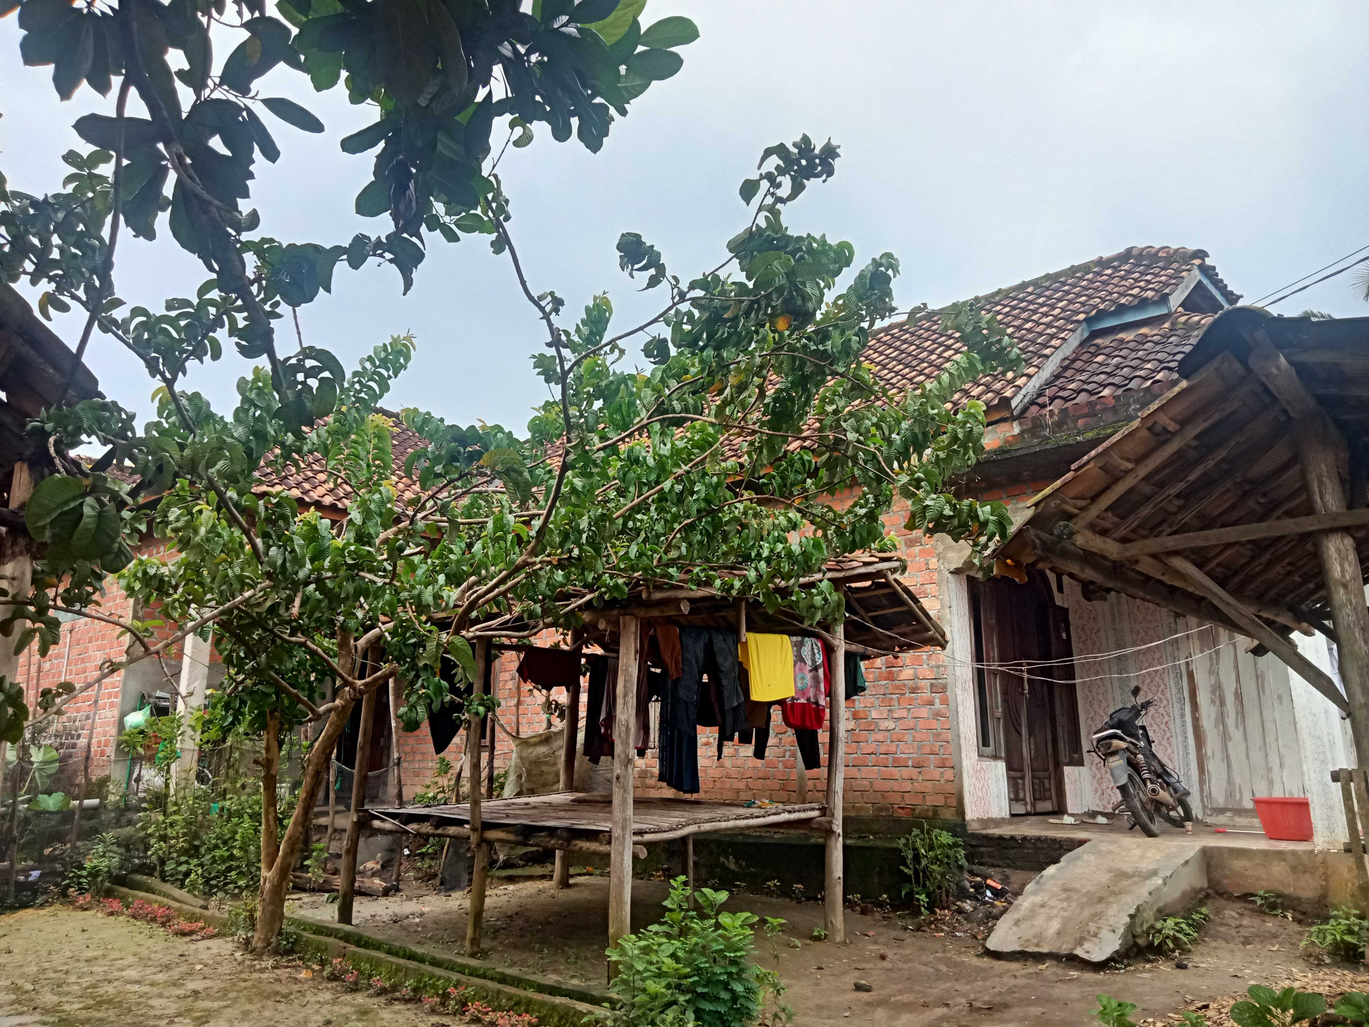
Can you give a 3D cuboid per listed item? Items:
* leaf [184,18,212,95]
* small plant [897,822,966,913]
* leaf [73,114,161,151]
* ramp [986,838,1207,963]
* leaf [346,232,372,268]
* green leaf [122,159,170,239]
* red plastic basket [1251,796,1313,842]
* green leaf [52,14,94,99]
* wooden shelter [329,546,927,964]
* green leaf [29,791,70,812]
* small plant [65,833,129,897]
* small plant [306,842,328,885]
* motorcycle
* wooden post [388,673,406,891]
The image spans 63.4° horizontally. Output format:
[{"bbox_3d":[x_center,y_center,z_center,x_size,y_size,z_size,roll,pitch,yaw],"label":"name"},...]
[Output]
[{"bbox_3d":[-0.988,-0.927,2.250,0.060,0.170,0.045,6,-14,-26],"label":"leaf"},{"bbox_3d":[1.872,2.688,8.370,0.510,0.650,0.430,-3,-13,12],"label":"small plant"},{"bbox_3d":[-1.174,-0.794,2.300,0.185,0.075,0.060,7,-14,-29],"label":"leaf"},{"bbox_3d":[2.660,2.449,7.143,1.530,0.570,0.830,11,-17,-42],"label":"ramp"},{"bbox_3d":[-1.057,-0.855,3.600,0.080,0.105,0.050,4,-13,-17],"label":"leaf"},{"bbox_3d":[-1.167,-0.680,2.400,0.100,0.160,0.050,6,-14,-27],"label":"green leaf"},{"bbox_3d":[4.880,2.434,8.837,0.500,0.320,0.420,-12,-17,43],"label":"red plastic basket"},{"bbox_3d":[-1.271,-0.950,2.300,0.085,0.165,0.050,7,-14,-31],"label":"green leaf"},{"bbox_3d":[-0.635,1.893,8.810,4.523,2.803,2.871,-12,-17,43],"label":"wooden shelter"},{"bbox_3d":[-5.941,2.698,10.364,0.380,0.200,0.280,7,-14,-28],"label":"green leaf"},{"bbox_3d":[-4.674,2.802,8.806,0.470,0.470,0.420,6,-14,-26],"label":"small plant"},{"bbox_3d":[-3.588,3.416,10.800,0.220,0.420,0.220,4,-13,-17],"label":"small plant"},{"bbox_3d":[3.640,1.989,8.806,0.720,1.080,1.900,-18,-19,27],"label":"motorcycle"},{"bbox_3d":[-2.255,2.117,8.648,0.085,1.720,0.085,2,-14,-25],"label":"wooden post"}]

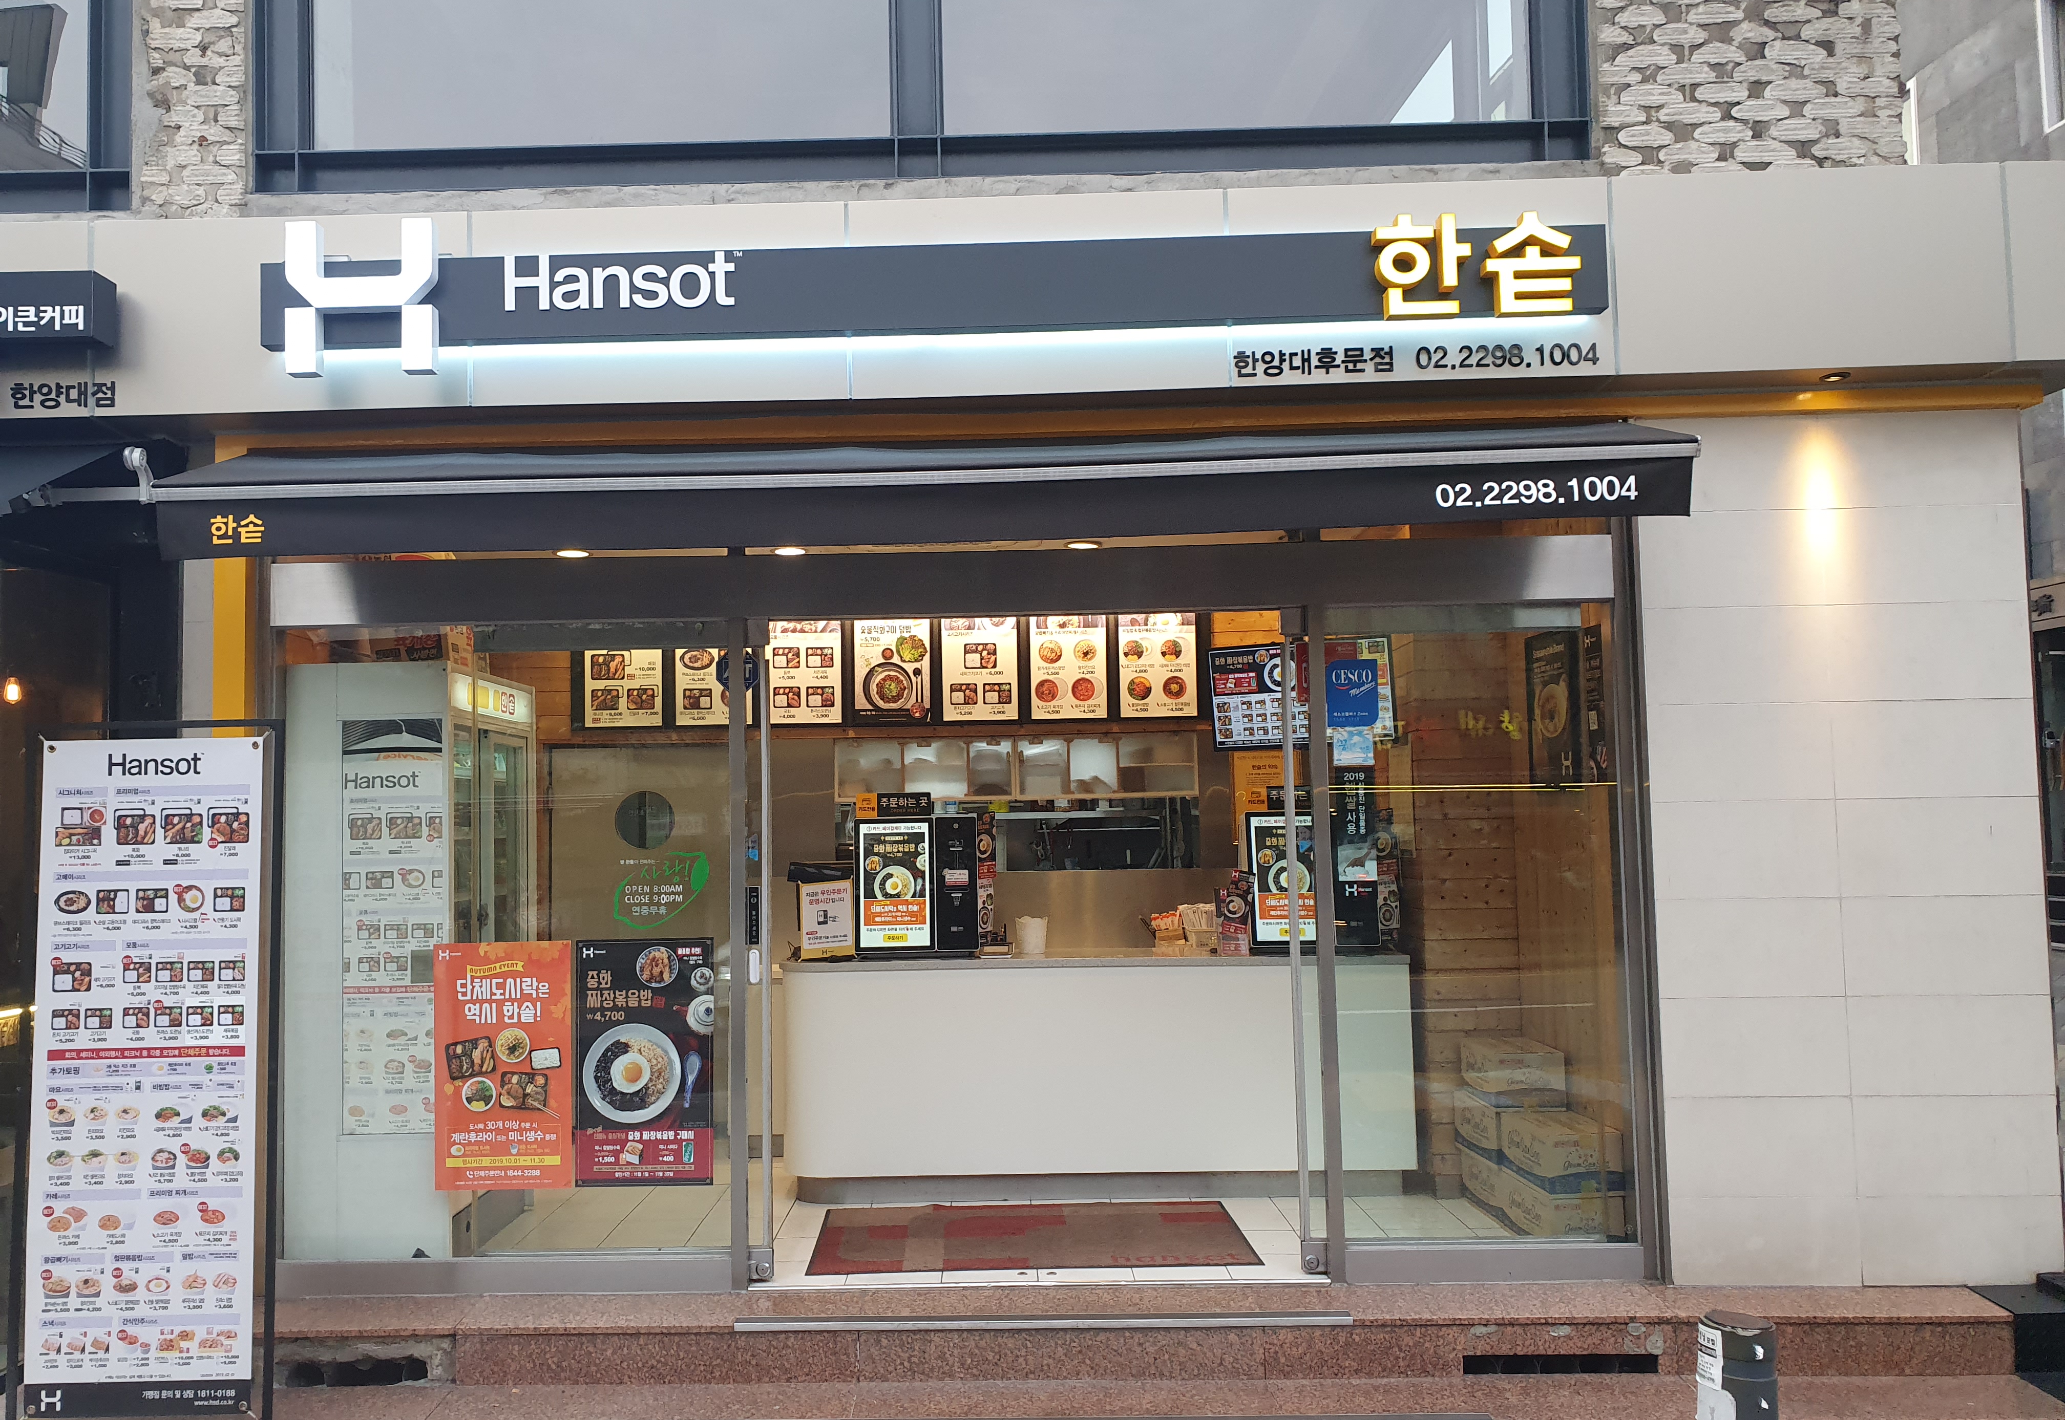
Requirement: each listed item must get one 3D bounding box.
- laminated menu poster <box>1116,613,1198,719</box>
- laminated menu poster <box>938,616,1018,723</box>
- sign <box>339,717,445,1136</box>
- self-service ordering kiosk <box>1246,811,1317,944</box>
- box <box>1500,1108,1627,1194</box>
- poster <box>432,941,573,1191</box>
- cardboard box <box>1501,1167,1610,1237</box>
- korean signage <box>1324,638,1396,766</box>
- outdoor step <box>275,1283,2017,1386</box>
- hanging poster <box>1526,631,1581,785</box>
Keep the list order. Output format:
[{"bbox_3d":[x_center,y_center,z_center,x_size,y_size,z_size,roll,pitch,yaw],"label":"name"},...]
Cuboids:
[{"bbox_3d":[0.568,-0.212,7.043,0.355,0.510,0.030,-1,-3,1],"label":"laminated menu poster"},{"bbox_3d":[-0.235,-0.195,7.061,0.350,0.510,0.030,-1,-3,1],"label":"laminated menu poster"},{"bbox_3d":[-2.079,0.704,5.034,0.335,1.340,0.020,-1,-4,1],"label":"sign"},{"bbox_3d":[0.967,0.652,6.040,0.280,0.525,0.060,-1,-4,1],"label":"self-service ordering kiosk"},{"bbox_3d":[1.788,1.492,5.247,0.255,0.192,0.380,-1,-3,-5],"label":"box"},{"bbox_3d":[-1.682,1.132,4.924,0.445,0.790,0.010,-1,-3,1],"label":"poster"},{"bbox_3d":[1.757,1.663,5.127,0.240,0.190,0.390,-1,-4,-5],"label":"cardboard box"},{"bbox_3d":[1.046,-0.026,4.956,0.230,0.400,0.012,-1,-3,1],"label":"korean signage"},{"bbox_3d":[0.242,1.843,4.556,4.970,0.180,0.350,-1,-4,2],"label":"outdoor step"},{"bbox_3d":[1.829,-0.003,5.431,0.020,0.530,0.420,-1,-4,-6],"label":"hanging poster"}]

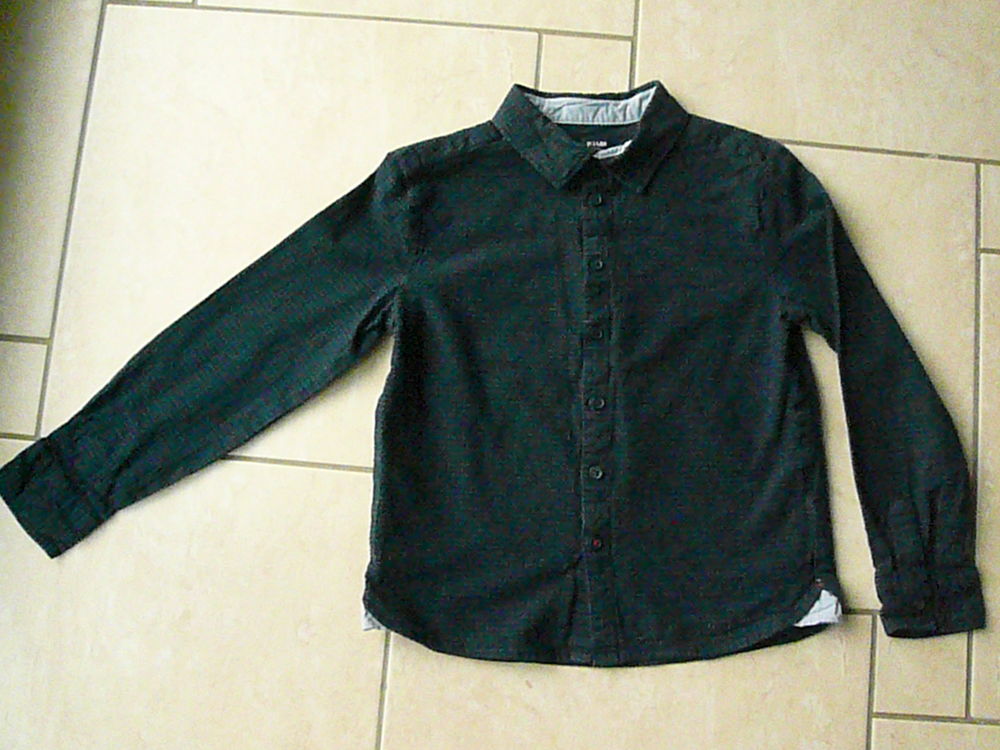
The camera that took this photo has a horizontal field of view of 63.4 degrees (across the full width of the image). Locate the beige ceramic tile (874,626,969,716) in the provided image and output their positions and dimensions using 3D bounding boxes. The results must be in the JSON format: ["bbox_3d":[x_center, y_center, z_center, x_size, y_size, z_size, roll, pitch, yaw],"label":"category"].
[{"bbox_3d":[0.315,0.218,0.609,0.072,0.010,0.072,5,83,1],"label":"beige ceramic tile"}]

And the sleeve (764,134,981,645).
[{"bbox_3d":[0.277,0.002,0.614,0.100,0.028,0.397,-16,84,-2],"label":"sleeve"}]

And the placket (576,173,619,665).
[{"bbox_3d":[0.075,0.026,0.611,0.027,0.010,0.372,0,83,0],"label":"placket"}]

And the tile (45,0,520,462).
[{"bbox_3d":[-0.162,-0.115,0.648,0.361,0.010,0.361,5,83,1],"label":"tile"}]

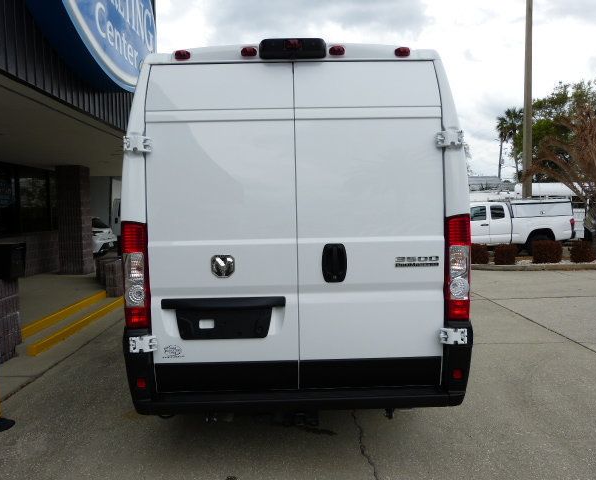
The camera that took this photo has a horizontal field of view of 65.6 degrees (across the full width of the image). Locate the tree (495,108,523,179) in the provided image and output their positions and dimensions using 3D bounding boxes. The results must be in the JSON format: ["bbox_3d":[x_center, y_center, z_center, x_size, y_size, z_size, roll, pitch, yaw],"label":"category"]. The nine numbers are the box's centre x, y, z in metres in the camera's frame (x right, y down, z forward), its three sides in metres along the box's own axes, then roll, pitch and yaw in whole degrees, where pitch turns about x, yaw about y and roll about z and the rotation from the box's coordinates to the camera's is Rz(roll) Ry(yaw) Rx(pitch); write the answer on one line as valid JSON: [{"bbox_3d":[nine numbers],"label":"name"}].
[{"bbox_3d":[23.549,-8.510,51.858,3.150,12.286,3.000,-1,4,-1],"label":"tree"}]

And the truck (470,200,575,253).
[{"bbox_3d":[5.712,-0.413,14.531,5.290,1.760,1.840,-2,4,-7],"label":"truck"}]

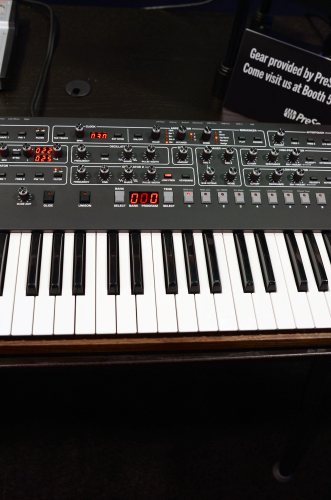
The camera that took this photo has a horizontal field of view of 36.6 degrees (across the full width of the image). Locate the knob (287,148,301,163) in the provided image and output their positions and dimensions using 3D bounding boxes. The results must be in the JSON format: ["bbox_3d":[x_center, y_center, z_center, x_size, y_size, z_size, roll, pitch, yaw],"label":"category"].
[{"bbox_3d":[0.182,-0.134,0.705,0.013,0.015,0.013,0,64,-7],"label":"knob"}]

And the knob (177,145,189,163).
[{"bbox_3d":[0.024,-0.133,0.685,0.013,0.015,0.013,0,64,-7],"label":"knob"}]

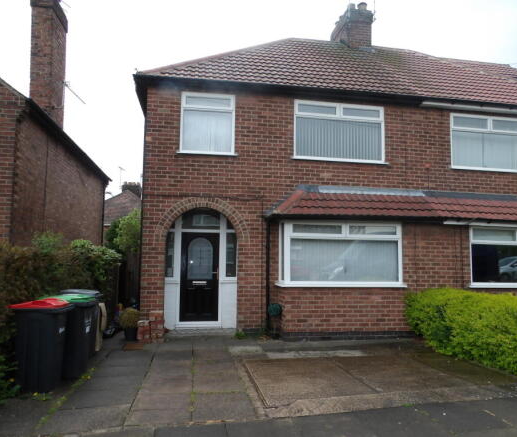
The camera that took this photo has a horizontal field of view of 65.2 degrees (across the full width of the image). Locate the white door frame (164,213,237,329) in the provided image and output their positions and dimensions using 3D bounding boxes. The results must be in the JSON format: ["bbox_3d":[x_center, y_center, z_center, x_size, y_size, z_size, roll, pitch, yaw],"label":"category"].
[{"bbox_3d":[-1.174,1.044,8.263,1.472,2.319,0.140,2,-5,-10],"label":"white door frame"}]

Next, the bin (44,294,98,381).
[{"bbox_3d":[-2.576,1.541,5.441,0.640,1.060,0.540,1,-5,-6],"label":"bin"}]

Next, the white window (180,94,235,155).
[{"bbox_3d":[-1.051,-1.959,8.438,1.143,1.298,0.120,2,-5,-10],"label":"white window"}]

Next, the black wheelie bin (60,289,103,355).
[{"bbox_3d":[-2.801,1.626,6.362,0.620,1.050,0.530,2,-5,-7],"label":"black wheelie bin"}]

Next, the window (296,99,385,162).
[{"bbox_3d":[1.789,-1.891,8.938,2.121,1.307,0.120,2,-5,-10],"label":"window"}]

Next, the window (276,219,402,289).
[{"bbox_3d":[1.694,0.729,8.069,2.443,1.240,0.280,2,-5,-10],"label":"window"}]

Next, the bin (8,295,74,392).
[{"bbox_3d":[-2.628,1.488,4.876,0.630,1.060,0.530,1,-5,-2],"label":"bin"}]

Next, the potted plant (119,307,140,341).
[{"bbox_3d":[-2.380,1.952,7.611,0.380,0.640,0.380,2,-5,-10],"label":"potted plant"}]

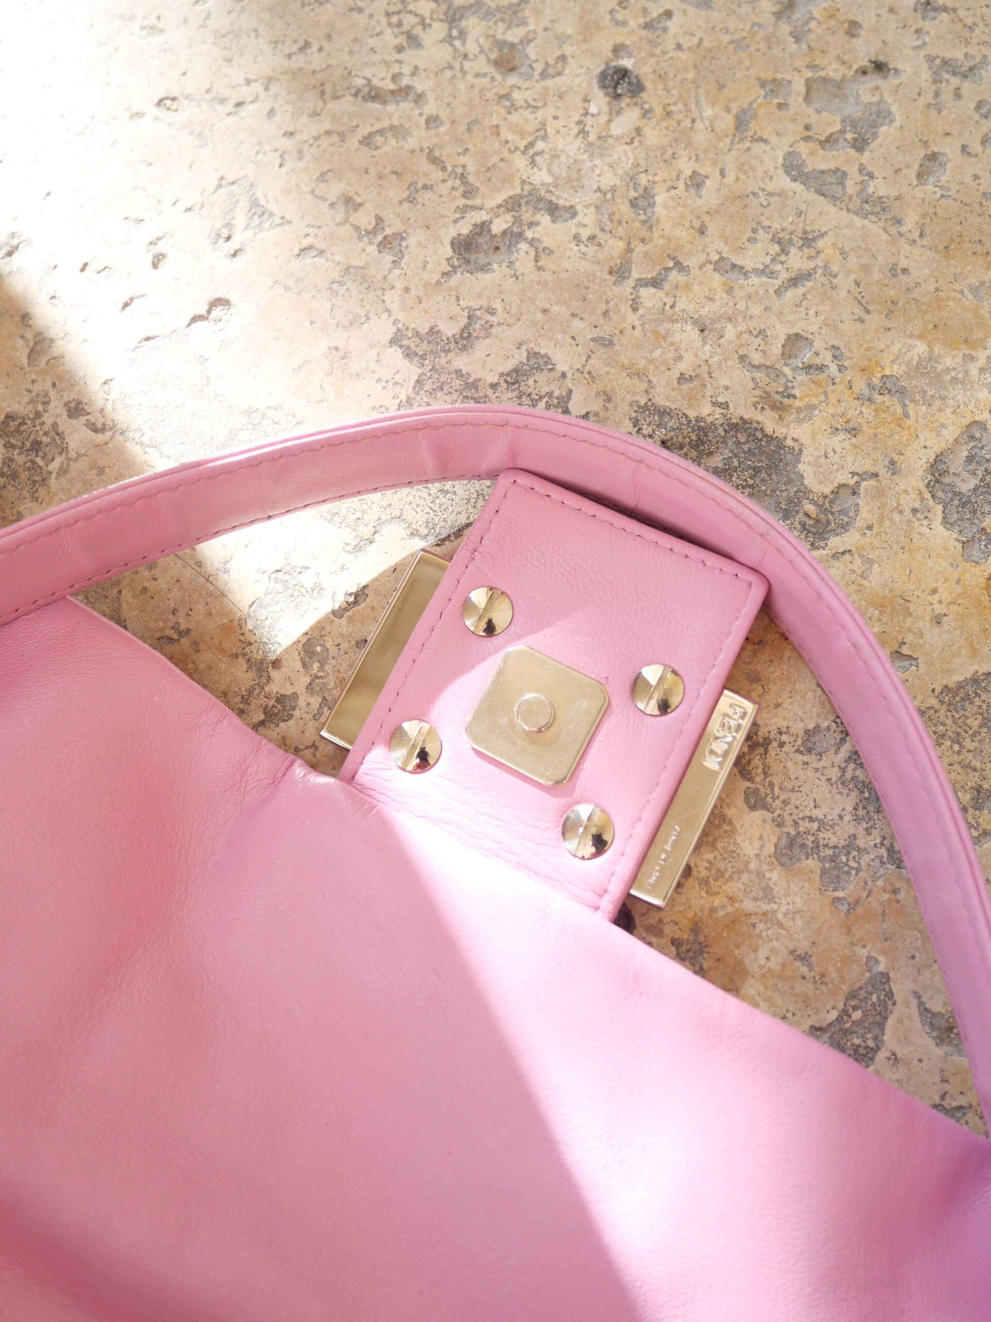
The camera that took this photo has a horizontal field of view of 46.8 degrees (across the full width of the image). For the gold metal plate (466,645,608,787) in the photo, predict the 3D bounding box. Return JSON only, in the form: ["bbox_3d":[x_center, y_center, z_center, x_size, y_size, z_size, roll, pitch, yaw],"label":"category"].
[{"bbox_3d":[0.008,0.009,0.208,0.021,0.004,0.021,25,78,14],"label":"gold metal plate"}]

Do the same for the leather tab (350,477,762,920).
[{"bbox_3d":[0.011,0.004,0.213,0.056,0.005,0.068,25,78,14],"label":"leather tab"}]

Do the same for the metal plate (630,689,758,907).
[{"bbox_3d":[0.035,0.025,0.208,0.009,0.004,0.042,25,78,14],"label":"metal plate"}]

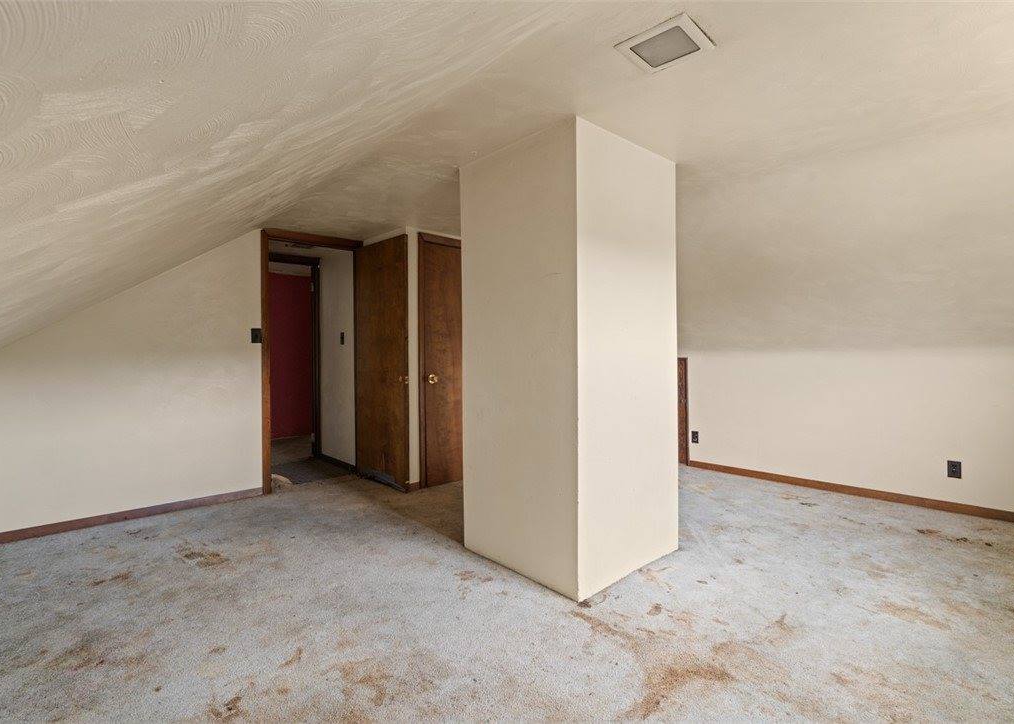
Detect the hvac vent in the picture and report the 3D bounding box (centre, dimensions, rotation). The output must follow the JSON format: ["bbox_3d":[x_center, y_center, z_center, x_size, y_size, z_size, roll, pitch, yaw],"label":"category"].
[{"bbox_3d":[0.534,-1.061,1.634,0.237,0.020,0.232,0,1,44],"label":"hvac vent"}]

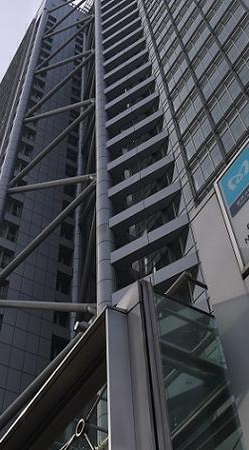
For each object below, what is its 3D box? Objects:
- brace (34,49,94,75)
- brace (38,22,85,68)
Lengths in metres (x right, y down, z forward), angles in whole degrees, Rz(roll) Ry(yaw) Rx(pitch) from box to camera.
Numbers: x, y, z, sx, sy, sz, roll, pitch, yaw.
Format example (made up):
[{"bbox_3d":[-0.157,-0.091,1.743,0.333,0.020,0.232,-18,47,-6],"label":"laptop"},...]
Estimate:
[{"bbox_3d":[-8.305,-21.754,78.796,11.680,0.450,0.450,-5,-46,44],"label":"brace"},{"bbox_3d":[-8.543,-26.318,85.222,11.573,0.450,0.450,-48,-59,-15],"label":"brace"}]

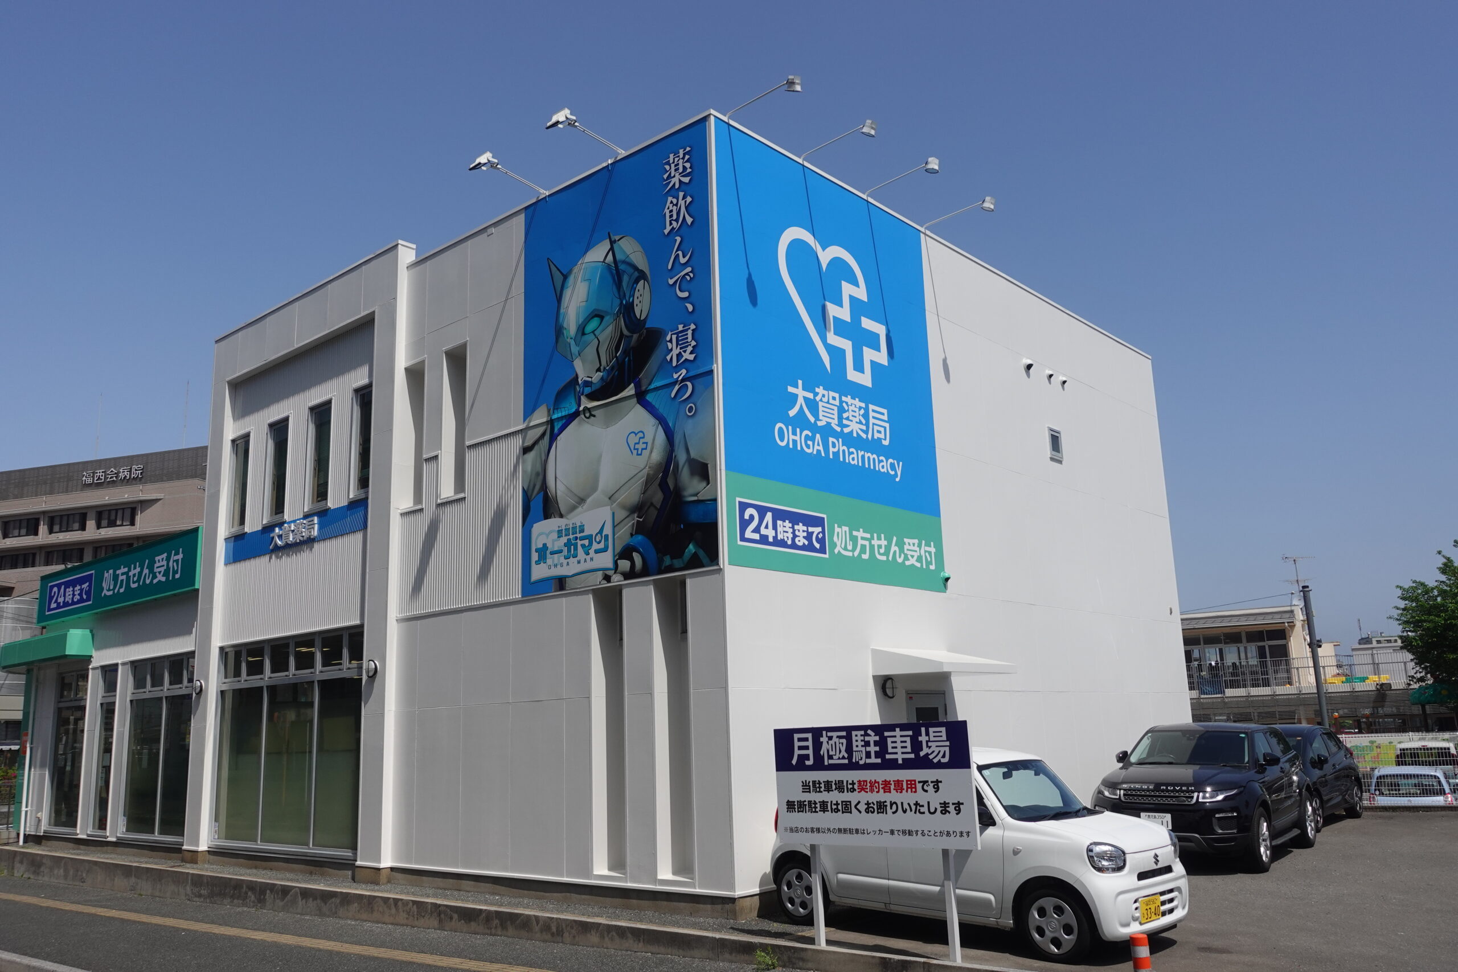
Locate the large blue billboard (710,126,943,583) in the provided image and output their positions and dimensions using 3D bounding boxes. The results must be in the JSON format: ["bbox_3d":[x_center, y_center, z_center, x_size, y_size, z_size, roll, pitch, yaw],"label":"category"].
[{"bbox_3d":[1.242,-1.269,12.764,0.100,4.710,3.985,-12,-16,40],"label":"large blue billboard"}]

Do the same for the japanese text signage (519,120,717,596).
[{"bbox_3d":[-1.276,-1.286,12.268,3.000,4.705,0.100,-12,-16,40],"label":"japanese text signage"}]

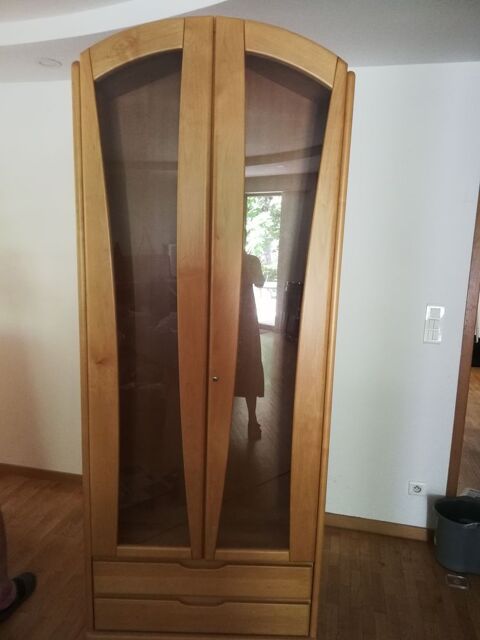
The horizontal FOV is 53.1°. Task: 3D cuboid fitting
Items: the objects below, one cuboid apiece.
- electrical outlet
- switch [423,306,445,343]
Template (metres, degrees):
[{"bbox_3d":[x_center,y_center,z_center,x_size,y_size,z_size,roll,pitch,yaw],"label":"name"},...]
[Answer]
[{"bbox_3d":[0.923,0.881,2.498,0.081,0.080,0.016,4,10,12],"label":"electrical outlet"},{"bbox_3d":[0.950,0.021,2.345,0.082,0.182,0.016,4,10,12],"label":"switch"}]

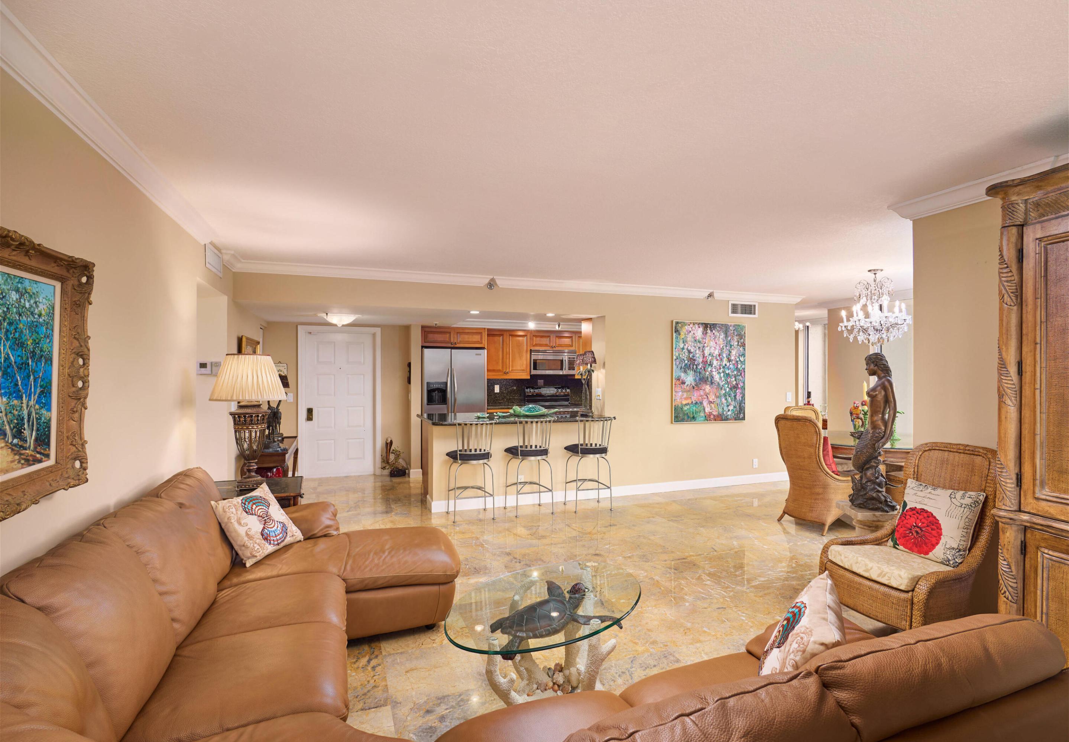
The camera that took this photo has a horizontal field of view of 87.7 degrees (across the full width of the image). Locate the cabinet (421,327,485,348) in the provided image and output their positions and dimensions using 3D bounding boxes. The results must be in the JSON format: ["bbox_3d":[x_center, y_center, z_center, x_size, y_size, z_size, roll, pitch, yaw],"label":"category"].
[{"bbox_3d":[-1.236,-0.477,8.102,0.914,0.270,0.580,0,0,-21],"label":"cabinet"}]

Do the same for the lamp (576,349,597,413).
[{"bbox_3d":[0.614,0.145,6.700,0.260,0.790,0.180,0,0,-20],"label":"lamp"}]

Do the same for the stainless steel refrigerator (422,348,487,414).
[{"bbox_3d":[-1.210,0.580,8.026,0.910,1.760,0.740,0,0,-21],"label":"stainless steel refrigerator"}]

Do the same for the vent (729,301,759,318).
[{"bbox_3d":[2.707,-0.795,7.190,0.455,0.200,0.025,0,0,-20],"label":"vent"}]

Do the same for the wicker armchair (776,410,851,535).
[{"bbox_3d":[2.777,0.930,5.270,0.700,1.060,0.620,0,0,-19],"label":"wicker armchair"}]

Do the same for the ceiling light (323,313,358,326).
[{"bbox_3d":[-2.252,-0.590,6.450,0.410,0.150,0.410,0,0,0],"label":"ceiling light"}]

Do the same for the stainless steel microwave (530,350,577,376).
[{"bbox_3d":[0.235,-0.132,8.759,0.760,0.385,0.400,0,0,-21],"label":"stainless steel microwave"}]

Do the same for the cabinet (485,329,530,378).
[{"bbox_3d":[-0.453,-0.254,8.497,0.695,0.735,0.330,0,0,-20],"label":"cabinet"}]

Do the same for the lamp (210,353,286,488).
[{"bbox_3d":[-2.091,0.370,4.091,0.510,0.980,0.510,0,0,-20],"label":"lamp"}]

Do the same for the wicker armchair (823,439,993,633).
[{"bbox_3d":[2.255,0.965,3.325,0.790,1.030,0.630,0,0,-22],"label":"wicker armchair"}]

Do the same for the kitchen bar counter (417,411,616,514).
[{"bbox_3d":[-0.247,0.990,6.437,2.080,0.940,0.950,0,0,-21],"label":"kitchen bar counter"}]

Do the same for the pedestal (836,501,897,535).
[{"bbox_3d":[2.522,1.250,4.151,0.360,0.460,0.360,0,0,0],"label":"pedestal"}]

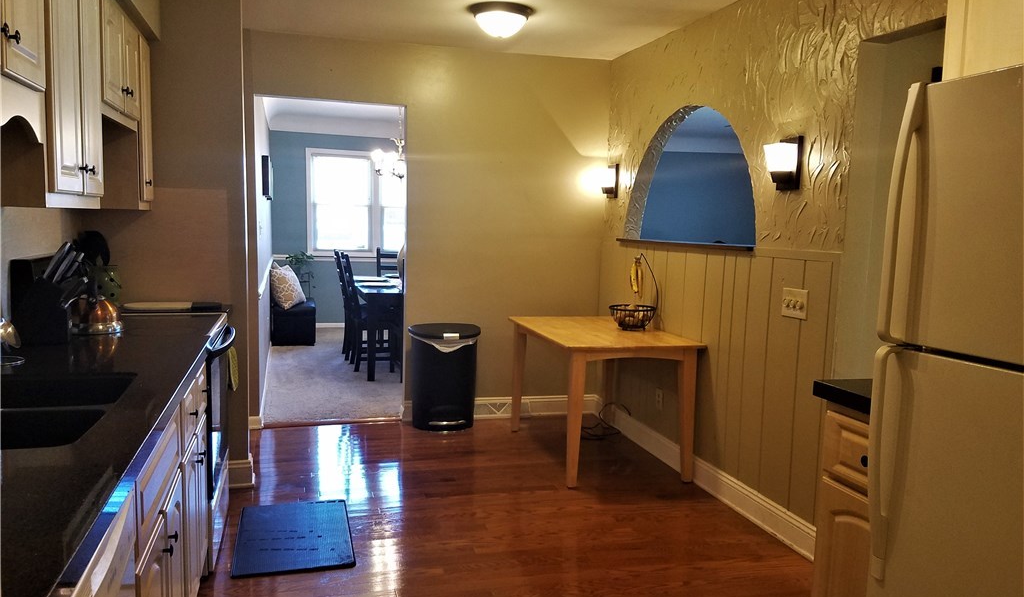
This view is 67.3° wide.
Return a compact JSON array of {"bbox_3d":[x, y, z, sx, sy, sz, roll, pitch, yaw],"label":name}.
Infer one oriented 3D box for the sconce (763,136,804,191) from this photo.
[{"bbox_3d":[1.139,-0.571,3.242,0.115,0.225,0.120,0,6,-16],"label":"sconce"}]

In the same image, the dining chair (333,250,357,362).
[{"bbox_3d":[-1.514,0.054,7.527,0.460,1.040,0.450,0,6,-16],"label":"dining chair"}]

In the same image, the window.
[{"bbox_3d":[-1.670,-1.126,9.286,1.540,1.270,0.100,0,6,-16],"label":"window"}]

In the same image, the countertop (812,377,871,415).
[{"bbox_3d":[1.224,0.276,2.133,0.616,0.042,0.392,0,6,-16],"label":"countertop"}]

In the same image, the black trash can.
[{"bbox_3d":[-0.438,0.507,4.956,0.450,0.670,0.320,0,6,-16],"label":"black trash can"}]

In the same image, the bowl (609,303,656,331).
[{"bbox_3d":[0.711,0.118,4.552,0.270,0.125,0.270,1,6,0],"label":"bowl"}]

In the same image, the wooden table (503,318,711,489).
[{"bbox_3d":[0.465,0.544,4.448,0.740,0.745,1.210,0,6,-14],"label":"wooden table"}]

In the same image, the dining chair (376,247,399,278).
[{"bbox_3d":[-1.200,-0.021,8.205,0.440,1.010,0.510,0,6,-16],"label":"dining chair"}]

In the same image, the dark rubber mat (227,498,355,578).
[{"bbox_3d":[-0.920,0.996,3.258,0.460,0.020,0.690,0,6,-16],"label":"dark rubber mat"}]

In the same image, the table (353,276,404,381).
[{"bbox_3d":[-0.979,0.230,7.198,0.930,0.735,1.690,0,6,-16],"label":"table"}]

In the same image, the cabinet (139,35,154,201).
[{"bbox_3d":[-1.807,-0.788,3.404,0.345,0.778,0.270,0,6,-16],"label":"cabinet"}]

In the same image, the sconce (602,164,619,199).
[{"bbox_3d":[0.617,-0.761,5.023,0.104,0.218,0.122,0,6,-16],"label":"sconce"}]

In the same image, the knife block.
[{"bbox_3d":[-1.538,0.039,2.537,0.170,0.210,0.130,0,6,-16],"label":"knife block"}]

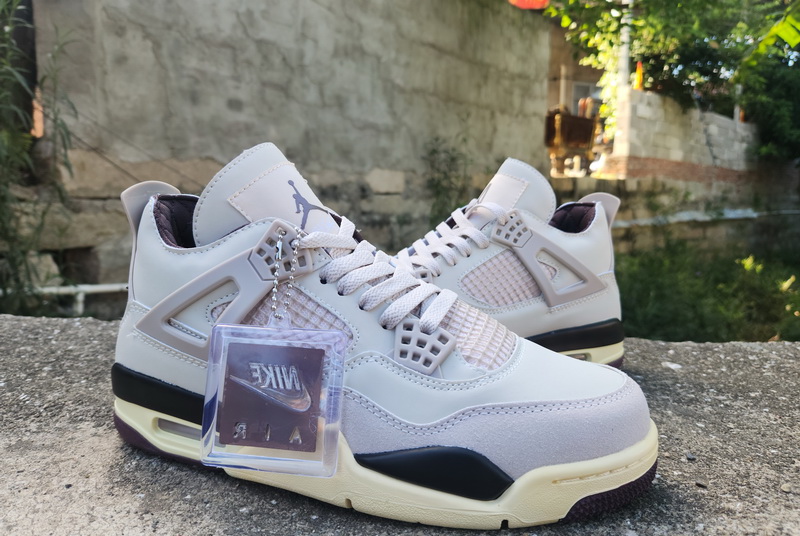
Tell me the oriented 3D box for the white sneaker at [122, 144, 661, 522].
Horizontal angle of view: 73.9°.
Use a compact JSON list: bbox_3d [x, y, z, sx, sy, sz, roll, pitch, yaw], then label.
[{"bbox_3d":[-0.013,0.022,0.280,0.300,0.170,0.110,3,10,12],"label":"white sneaker"}]

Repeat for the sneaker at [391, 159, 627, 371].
[{"bbox_3d":[0.034,0.001,0.404,0.300,0.170,0.110,-1,10,-13],"label":"sneaker"}]

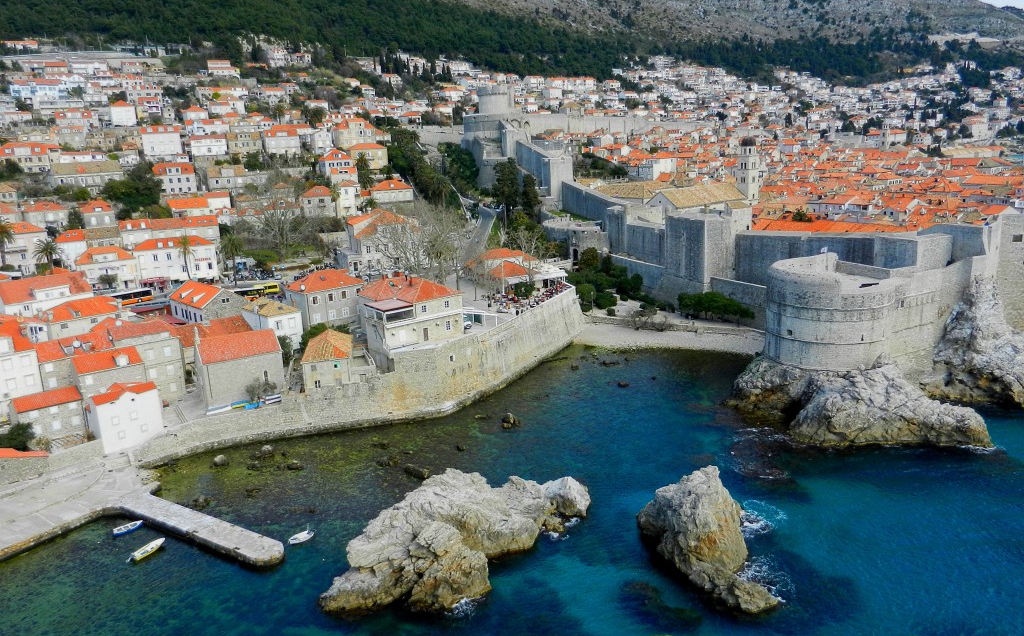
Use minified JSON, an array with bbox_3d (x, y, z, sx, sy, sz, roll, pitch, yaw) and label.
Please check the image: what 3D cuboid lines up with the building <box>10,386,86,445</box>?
[{"bbox_3d":[-73.320,15.450,117.300,8.800,7.650,6.300,-14,19,-38],"label":"building"}]

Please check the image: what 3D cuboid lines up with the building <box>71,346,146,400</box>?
[{"bbox_3d":[-68.470,10.750,126.640,9.800,9.110,5.200,-14,19,-38],"label":"building"}]

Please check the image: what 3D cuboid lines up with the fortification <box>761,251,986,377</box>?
[{"bbox_3d":[72.450,-2.920,154.010,48.000,20.000,27.000,-11,17,-29],"label":"fortification"}]

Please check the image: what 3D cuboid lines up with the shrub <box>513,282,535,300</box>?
[{"bbox_3d":[2.730,-6.470,179.460,4.800,3.600,4.000,-2,15,1],"label":"shrub"}]

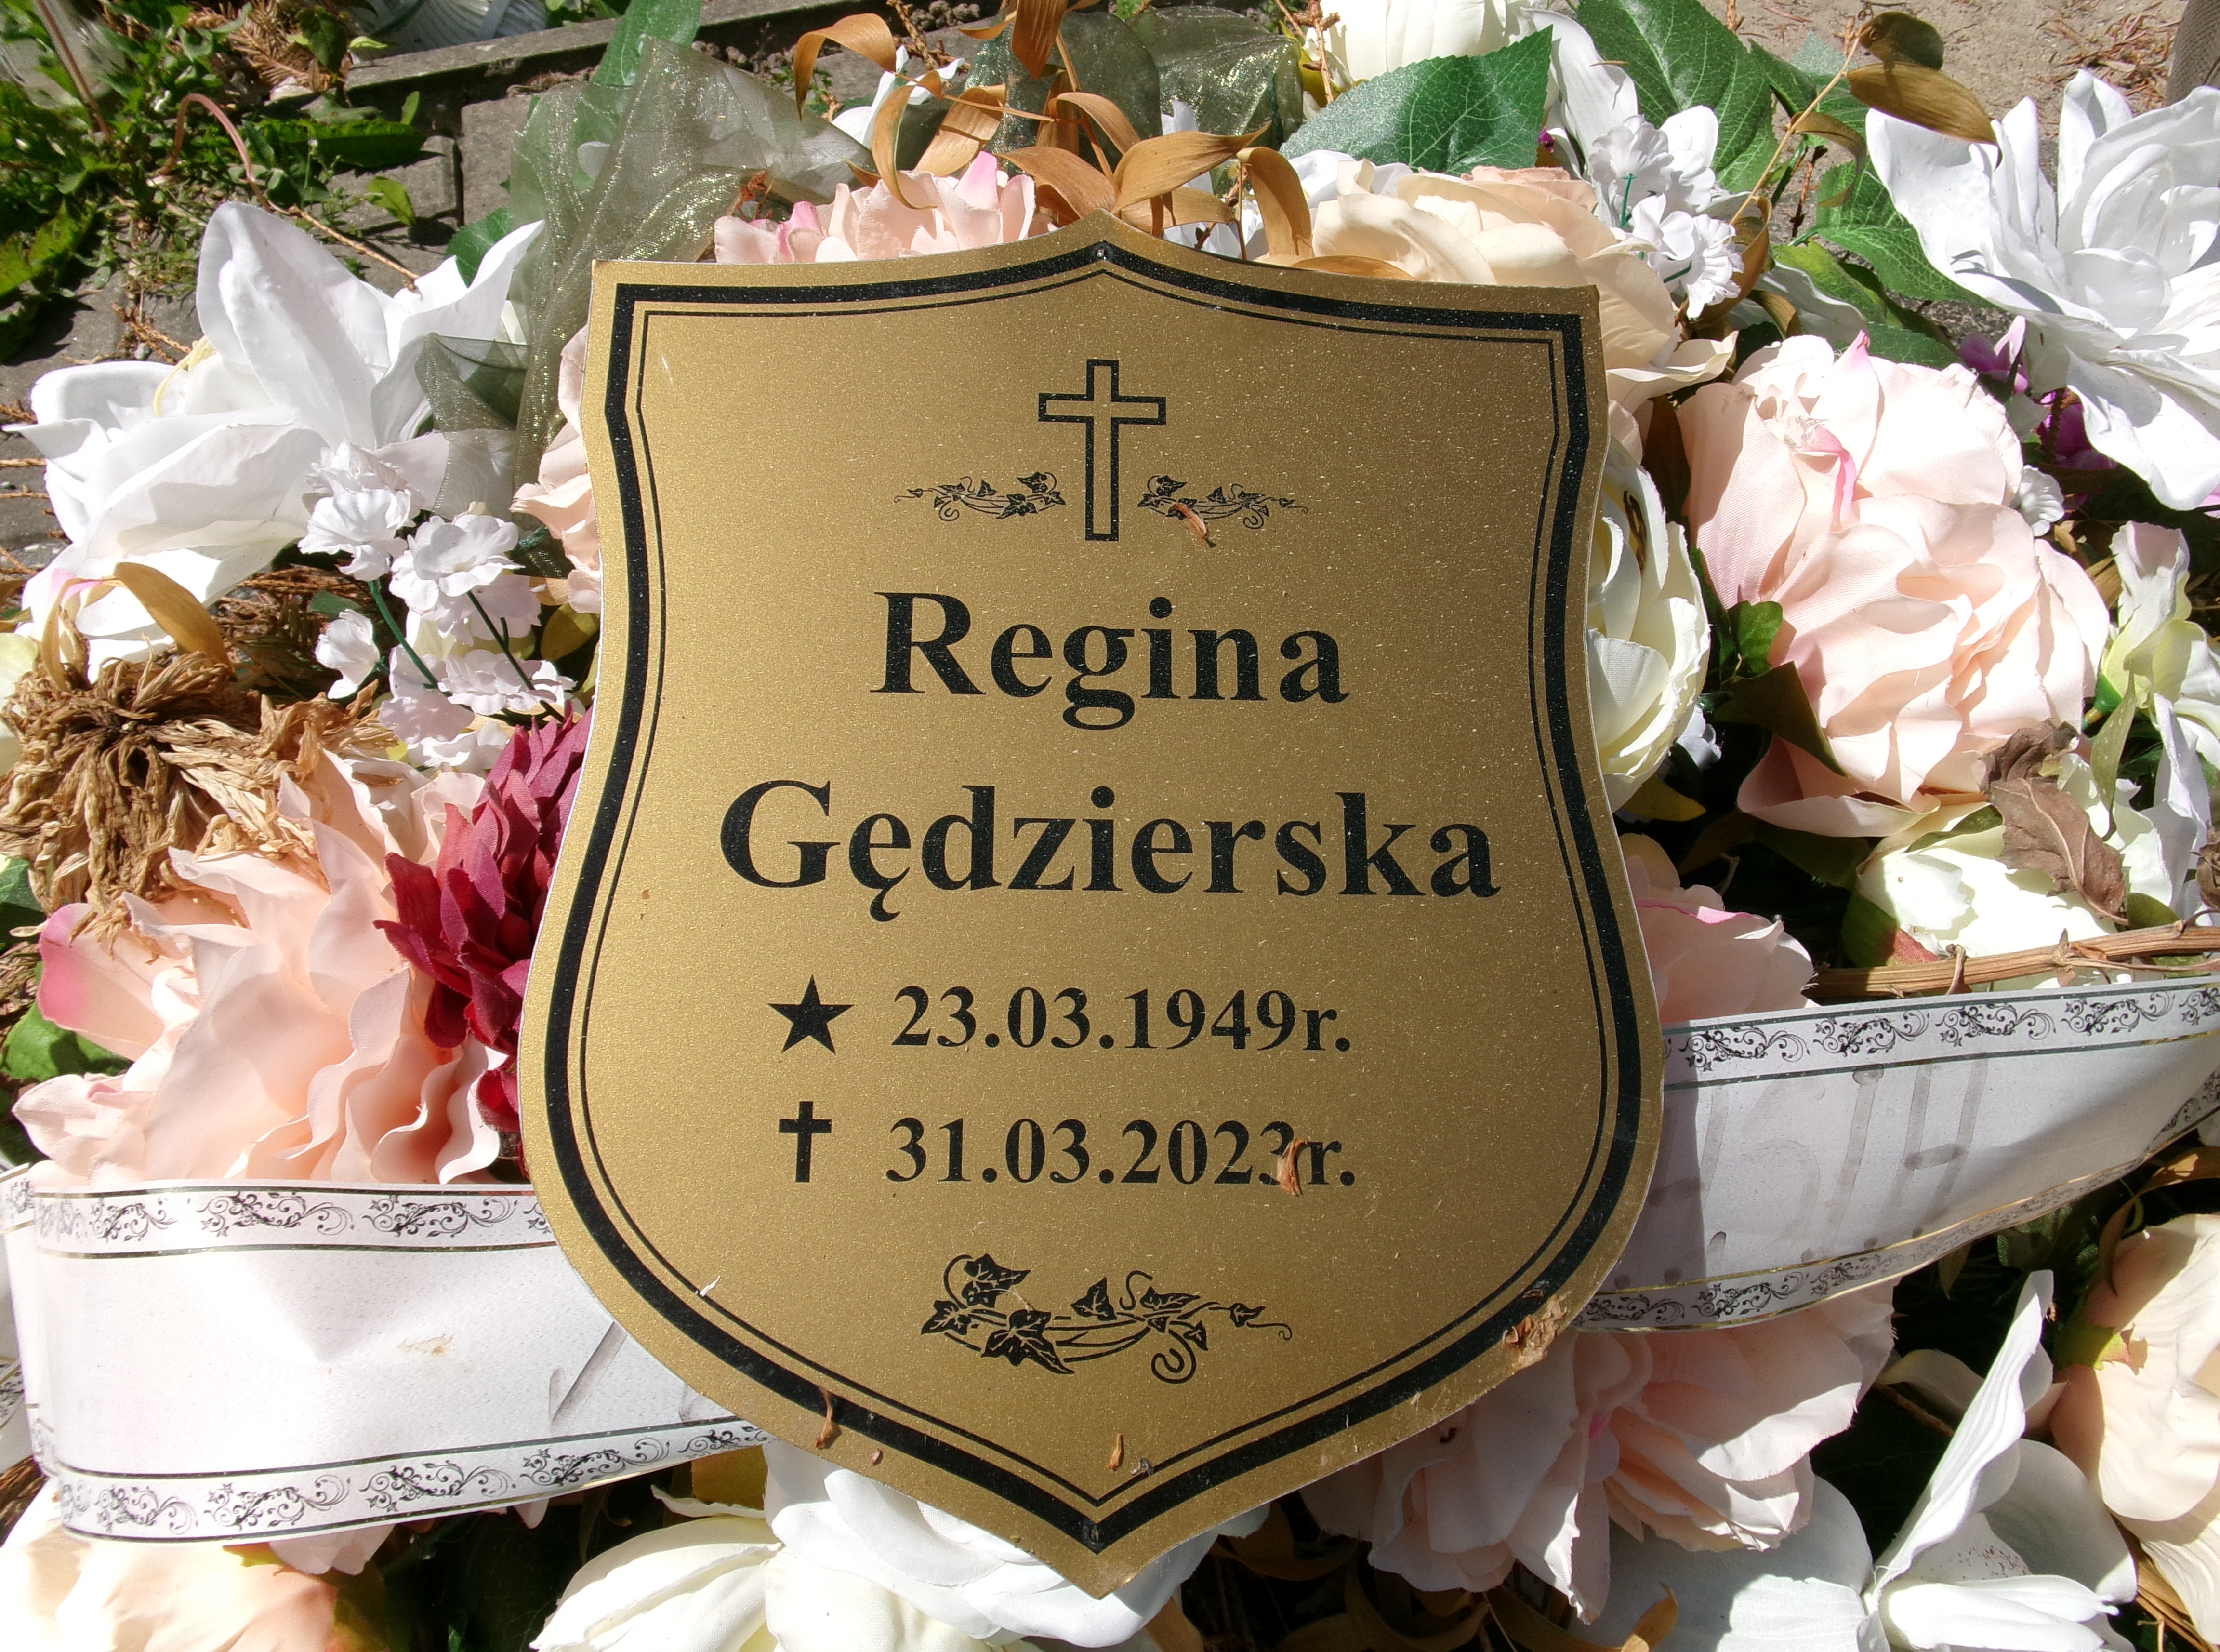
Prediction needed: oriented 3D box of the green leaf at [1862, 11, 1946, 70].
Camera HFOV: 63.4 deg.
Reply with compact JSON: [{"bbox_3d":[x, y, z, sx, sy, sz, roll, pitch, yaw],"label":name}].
[{"bbox_3d":[0.226,-0.223,0.510,0.028,0.015,0.022,18,53,6],"label":"green leaf"}]

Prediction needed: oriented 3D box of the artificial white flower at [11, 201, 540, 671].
[{"bbox_3d":[-0.219,-0.104,0.480,0.125,0.080,0.112,-3,52,4],"label":"artificial white flower"}]

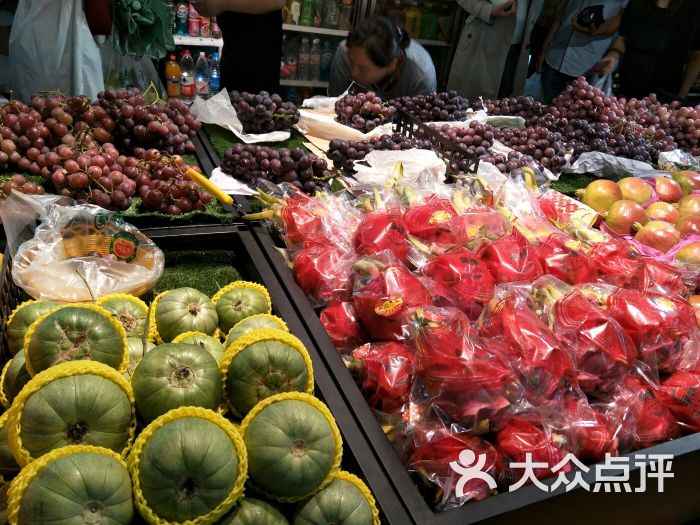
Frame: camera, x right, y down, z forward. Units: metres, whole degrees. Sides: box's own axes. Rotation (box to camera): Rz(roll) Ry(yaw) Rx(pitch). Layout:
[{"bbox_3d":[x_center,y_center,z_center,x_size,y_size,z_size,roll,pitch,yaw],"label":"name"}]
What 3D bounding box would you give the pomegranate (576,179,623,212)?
[{"bbox_3d":[0.532,-0.140,1.030,0.090,0.083,0.088,19,29,24],"label":"pomegranate"}]

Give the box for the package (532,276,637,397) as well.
[{"bbox_3d":[0.297,0.094,0.615,0.120,0.115,0.140,24,34,27],"label":"package"}]

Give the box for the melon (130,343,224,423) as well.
[{"bbox_3d":[-0.195,0.139,0.545,0.105,0.100,0.105,-10,33,-24],"label":"melon"}]

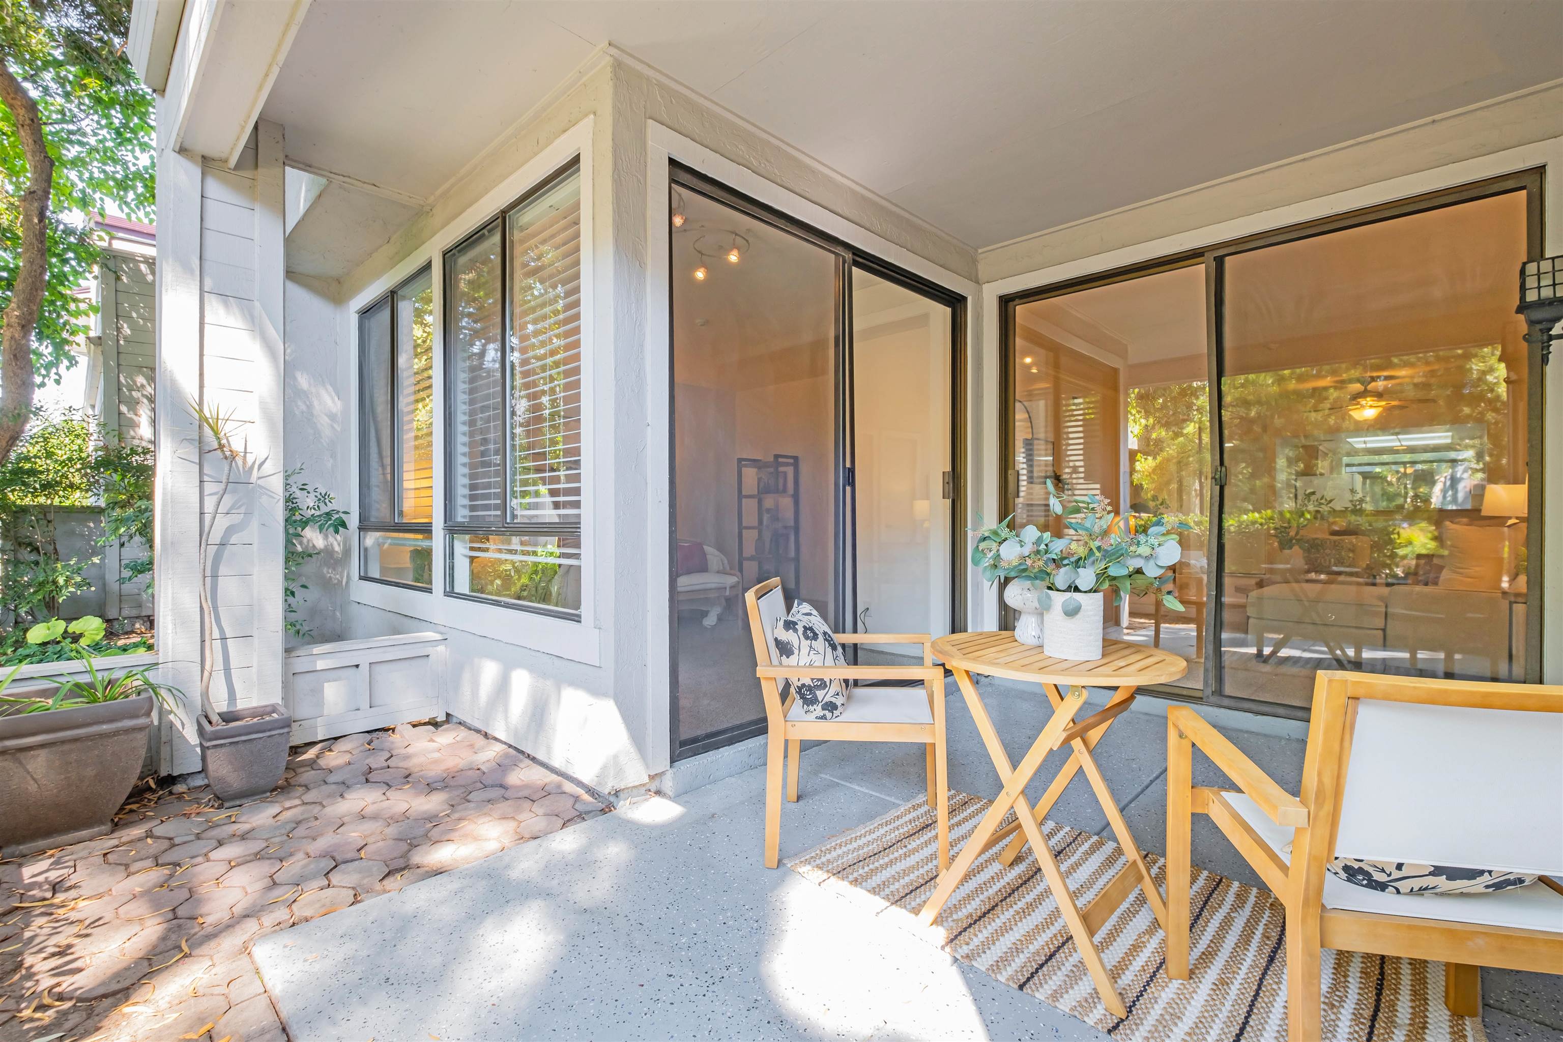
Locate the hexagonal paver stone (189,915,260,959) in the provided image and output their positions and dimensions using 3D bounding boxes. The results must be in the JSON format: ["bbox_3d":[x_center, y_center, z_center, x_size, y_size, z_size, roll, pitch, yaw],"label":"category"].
[{"bbox_3d":[-1.340,1.015,1.560,0.145,0.050,0.145,0,0,6],"label":"hexagonal paver stone"}]

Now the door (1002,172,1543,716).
[{"bbox_3d":[2.060,-0.210,3.130,2.100,2.180,0.100,0,0,43],"label":"door"}]

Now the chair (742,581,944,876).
[{"bbox_3d":[0.213,0.597,2.070,0.580,0.800,0.510,0,0,7],"label":"chair"}]

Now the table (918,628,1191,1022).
[{"bbox_3d":[0.655,0.656,1.595,0.575,0.675,0.575,0,0,44],"label":"table"}]

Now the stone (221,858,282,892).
[{"bbox_3d":[-1.500,1.015,1.845,0.145,0.050,0.145,0,0,6],"label":"stone"}]

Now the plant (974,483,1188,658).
[{"bbox_3d":[0.733,0.113,1.600,0.500,0.420,0.400,0,0,12],"label":"plant"}]

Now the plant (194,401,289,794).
[{"bbox_3d":[-1.960,0.282,2.385,0.280,1.420,0.280,0,0,-45],"label":"plant"}]

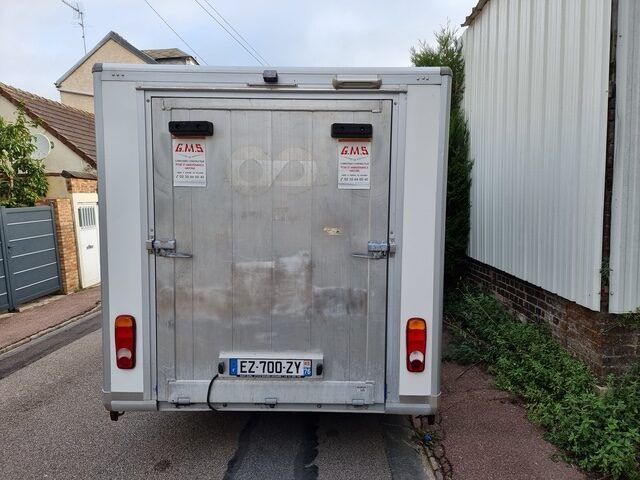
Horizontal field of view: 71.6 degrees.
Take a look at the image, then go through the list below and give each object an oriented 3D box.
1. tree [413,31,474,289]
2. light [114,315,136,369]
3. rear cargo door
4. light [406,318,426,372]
[{"bbox_3d":[1.729,-1.150,6.383,0.920,3.800,0.920,-2,7,0],"label":"tree"},{"bbox_3d":[-1.230,0.647,2.809,0.128,0.340,0.060,1,5,1],"label":"light"},{"bbox_3d":[-0.305,0.106,2.766,1.472,1.939,0.100,1,5,1],"label":"rear cargo door"},{"bbox_3d":[0.606,0.662,2.786,0.128,0.340,0.060,1,5,1],"label":"light"}]

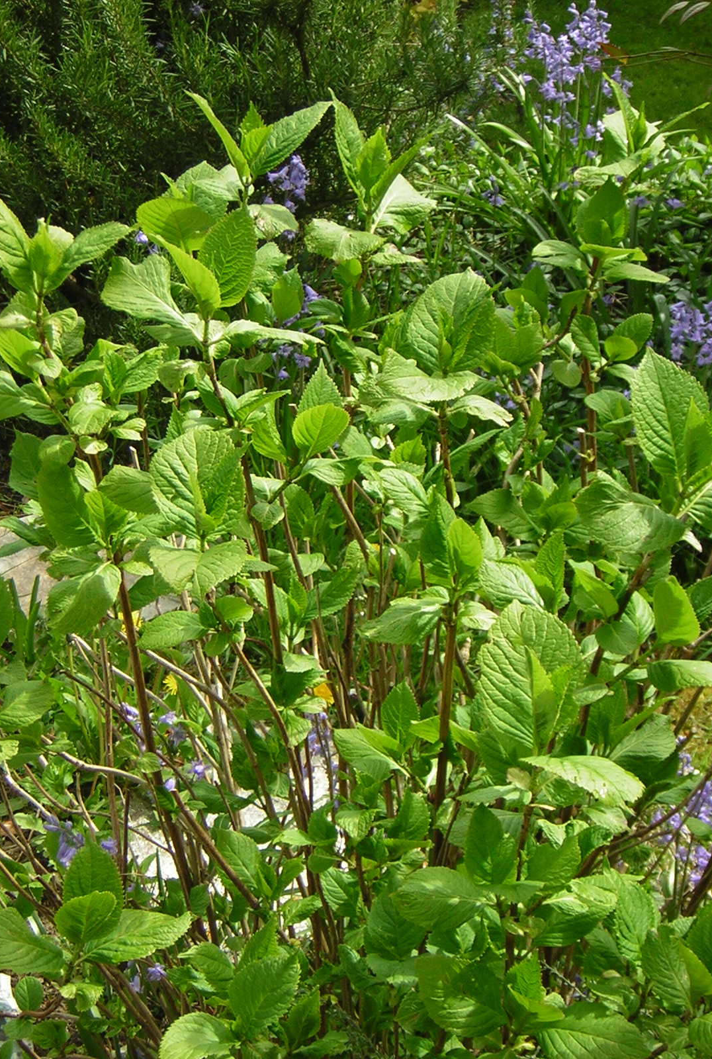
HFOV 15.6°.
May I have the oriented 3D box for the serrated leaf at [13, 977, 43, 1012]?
[{"bbox_3d":[-0.274,0.388,2.170,0.025,0.029,0.006,1,-18,0],"label":"serrated leaf"}]

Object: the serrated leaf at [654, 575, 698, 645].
[{"bbox_3d":[0.273,0.069,2.220,0.043,0.065,0.020,-1,28,0],"label":"serrated leaf"}]

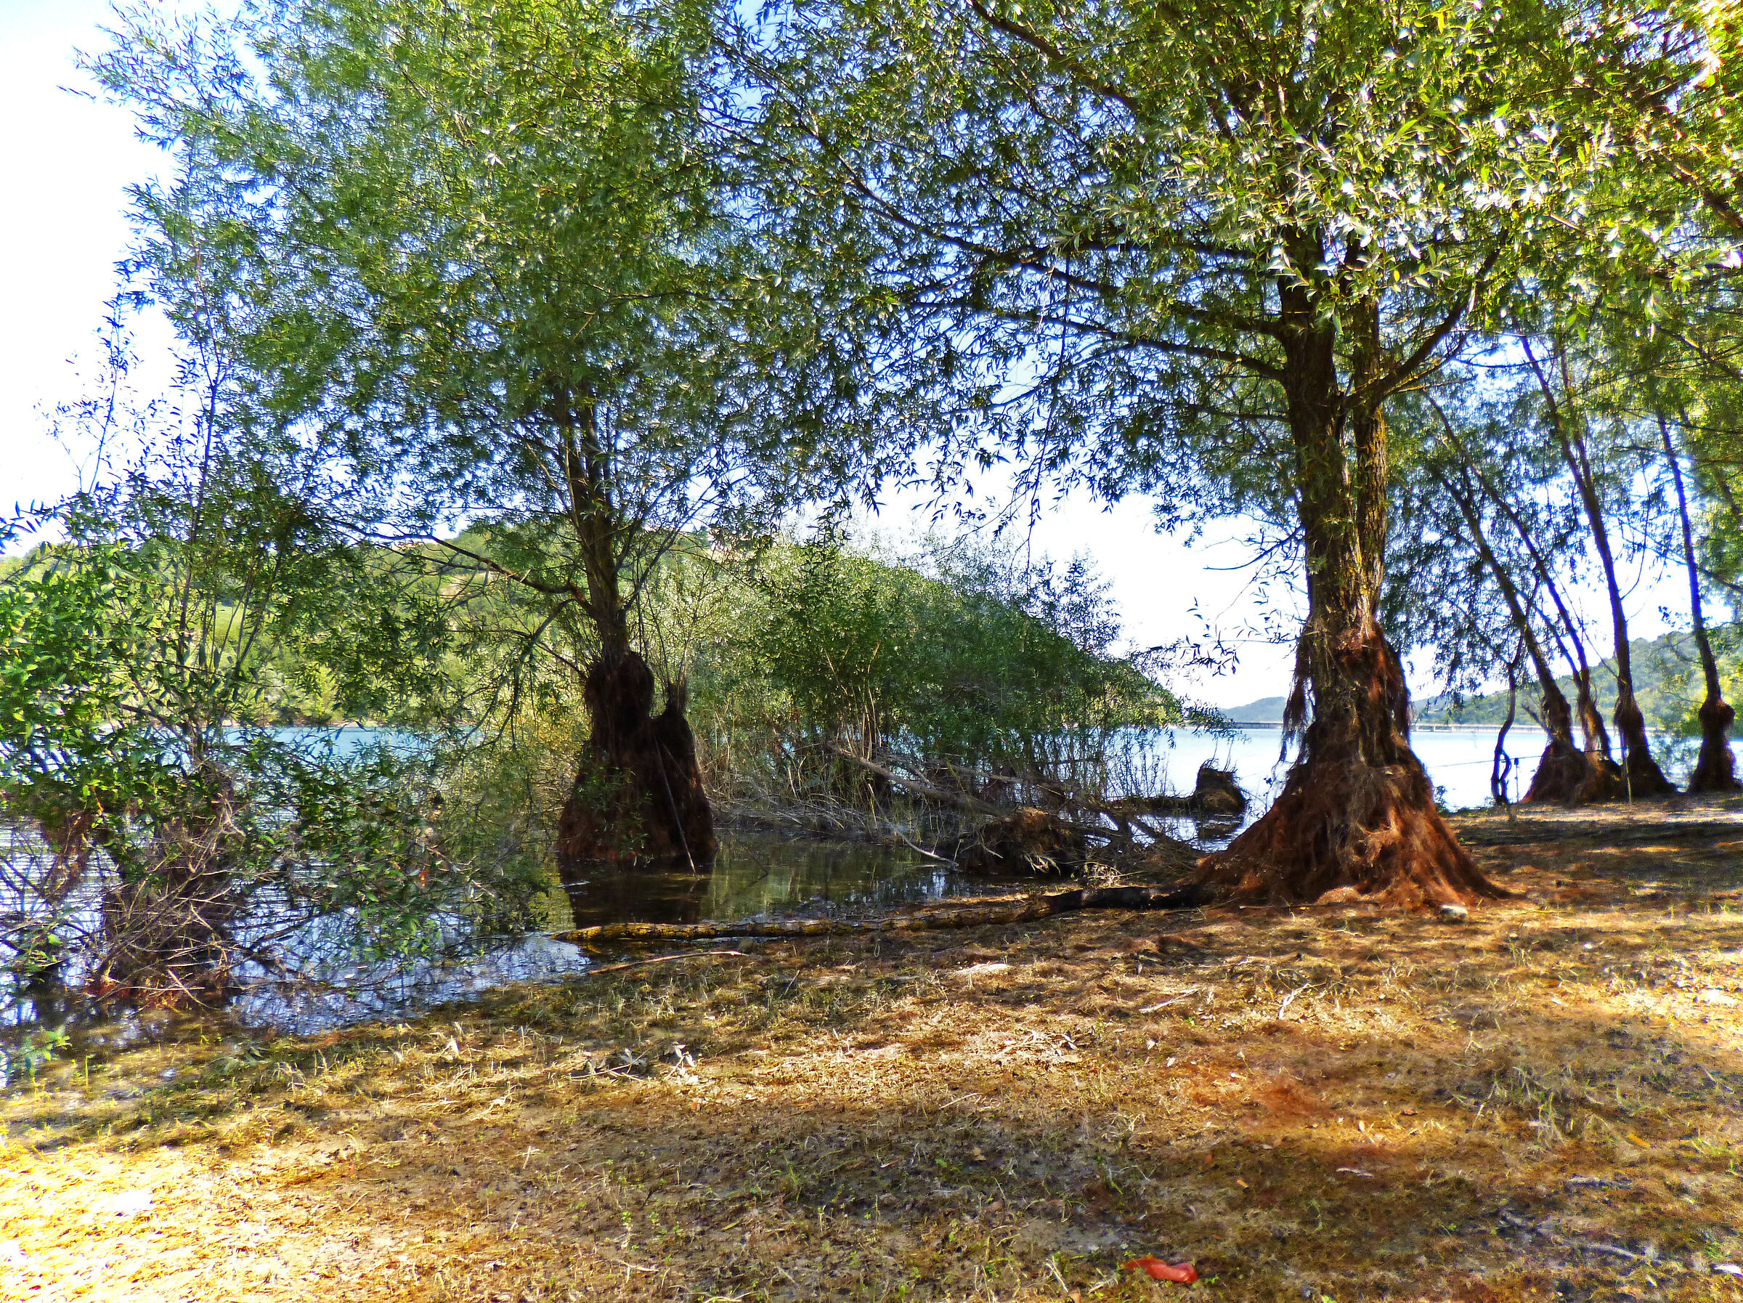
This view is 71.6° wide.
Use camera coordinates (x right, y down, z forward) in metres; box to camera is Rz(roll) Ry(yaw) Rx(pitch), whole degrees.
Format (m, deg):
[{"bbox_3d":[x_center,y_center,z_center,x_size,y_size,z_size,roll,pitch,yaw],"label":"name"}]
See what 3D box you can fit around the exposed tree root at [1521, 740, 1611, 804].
[{"bbox_3d":[14.300,2.480,24.800,1.600,1.300,1.400,0,-3,0],"label":"exposed tree root"}]

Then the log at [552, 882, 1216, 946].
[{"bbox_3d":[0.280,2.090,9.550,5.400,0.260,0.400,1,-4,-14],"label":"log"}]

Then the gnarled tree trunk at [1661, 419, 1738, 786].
[{"bbox_3d":[19.250,-1.050,28.100,1.500,8.600,1.200,0,-3,0],"label":"gnarled tree trunk"}]

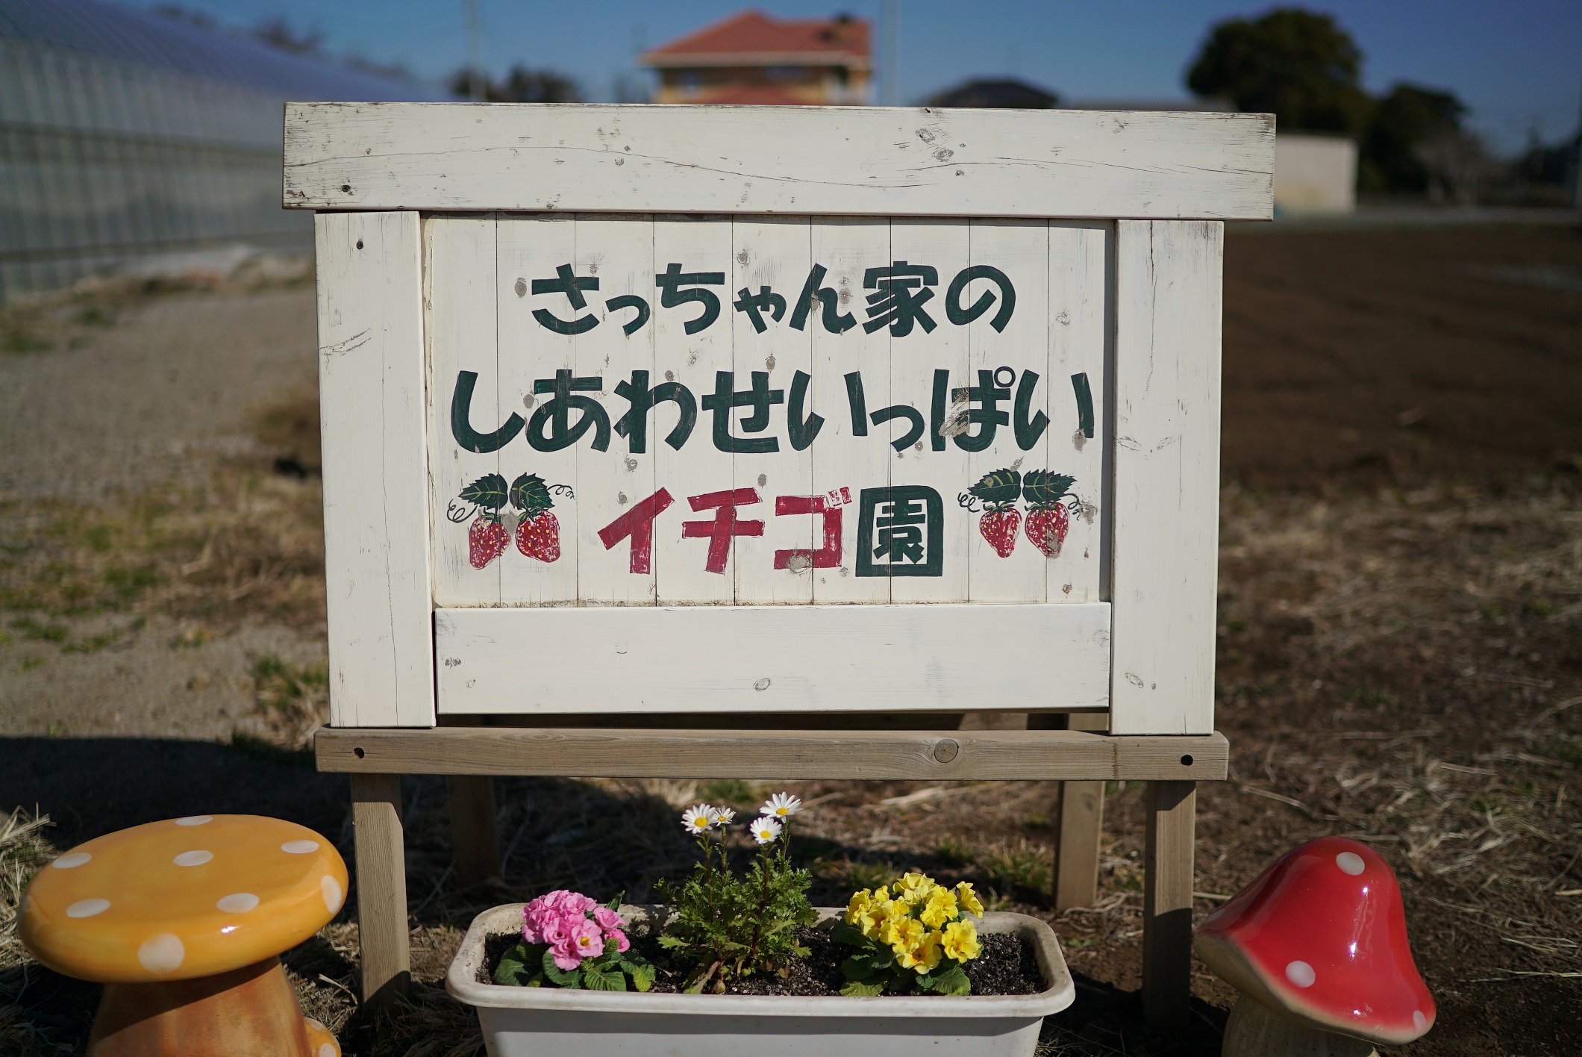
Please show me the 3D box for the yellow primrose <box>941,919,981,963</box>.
[{"bbox_3d":[0.179,0.433,1.618,0.042,0.042,0.026,-3,-20,-12],"label":"yellow primrose"}]

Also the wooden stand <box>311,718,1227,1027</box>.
[{"bbox_3d":[-0.020,0.381,1.975,1.040,0.380,0.400,0,12,1],"label":"wooden stand"}]

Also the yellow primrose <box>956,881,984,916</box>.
[{"bbox_3d":[0.192,0.399,1.657,0.025,0.037,0.036,-28,-2,28],"label":"yellow primrose"}]

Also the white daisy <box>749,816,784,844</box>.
[{"bbox_3d":[-0.026,0.321,1.640,0.036,0.017,0.034,0,54,0],"label":"white daisy"}]

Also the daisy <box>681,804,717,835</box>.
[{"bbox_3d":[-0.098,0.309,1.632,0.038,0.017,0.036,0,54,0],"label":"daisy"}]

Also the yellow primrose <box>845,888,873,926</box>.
[{"bbox_3d":[0.073,0.404,1.642,0.025,0.037,0.036,28,-4,-32],"label":"yellow primrose"}]

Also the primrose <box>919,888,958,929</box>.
[{"bbox_3d":[0.158,0.405,1.643,0.042,0.042,0.027,-1,-26,-5],"label":"primrose"}]

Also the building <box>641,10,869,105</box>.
[{"bbox_3d":[-1.450,-16.834,62.862,9.200,8.300,9.000,0,12,0],"label":"building"}]

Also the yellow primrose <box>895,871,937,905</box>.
[{"bbox_3d":[0.134,0.387,1.659,0.043,0.025,0.040,0,37,0],"label":"yellow primrose"}]

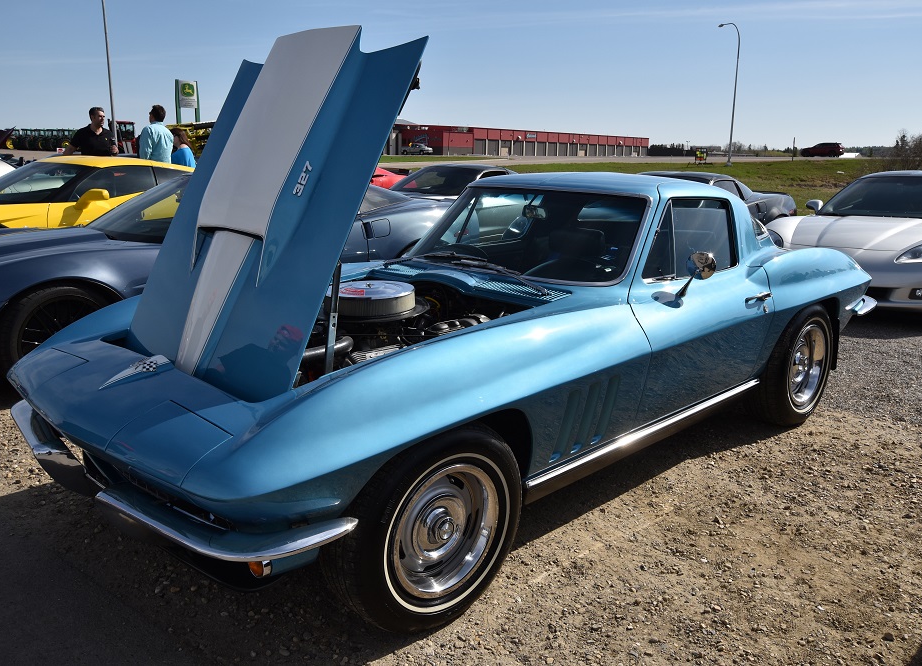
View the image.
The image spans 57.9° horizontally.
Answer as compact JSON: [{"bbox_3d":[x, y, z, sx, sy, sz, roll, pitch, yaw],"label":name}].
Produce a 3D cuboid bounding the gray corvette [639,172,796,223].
[{"bbox_3d":[2.730,-1.470,11.100,4.440,1.245,1.850,-12,18,-44],"label":"gray corvette"}]

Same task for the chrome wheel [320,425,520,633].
[{"bbox_3d":[-0.095,0.575,2.538,0.670,0.670,0.200,-10,17,-41],"label":"chrome wheel"}]

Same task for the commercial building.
[{"bbox_3d":[15.304,-51.073,224.922,22.000,6.300,125.000,10,16,35],"label":"commercial building"}]

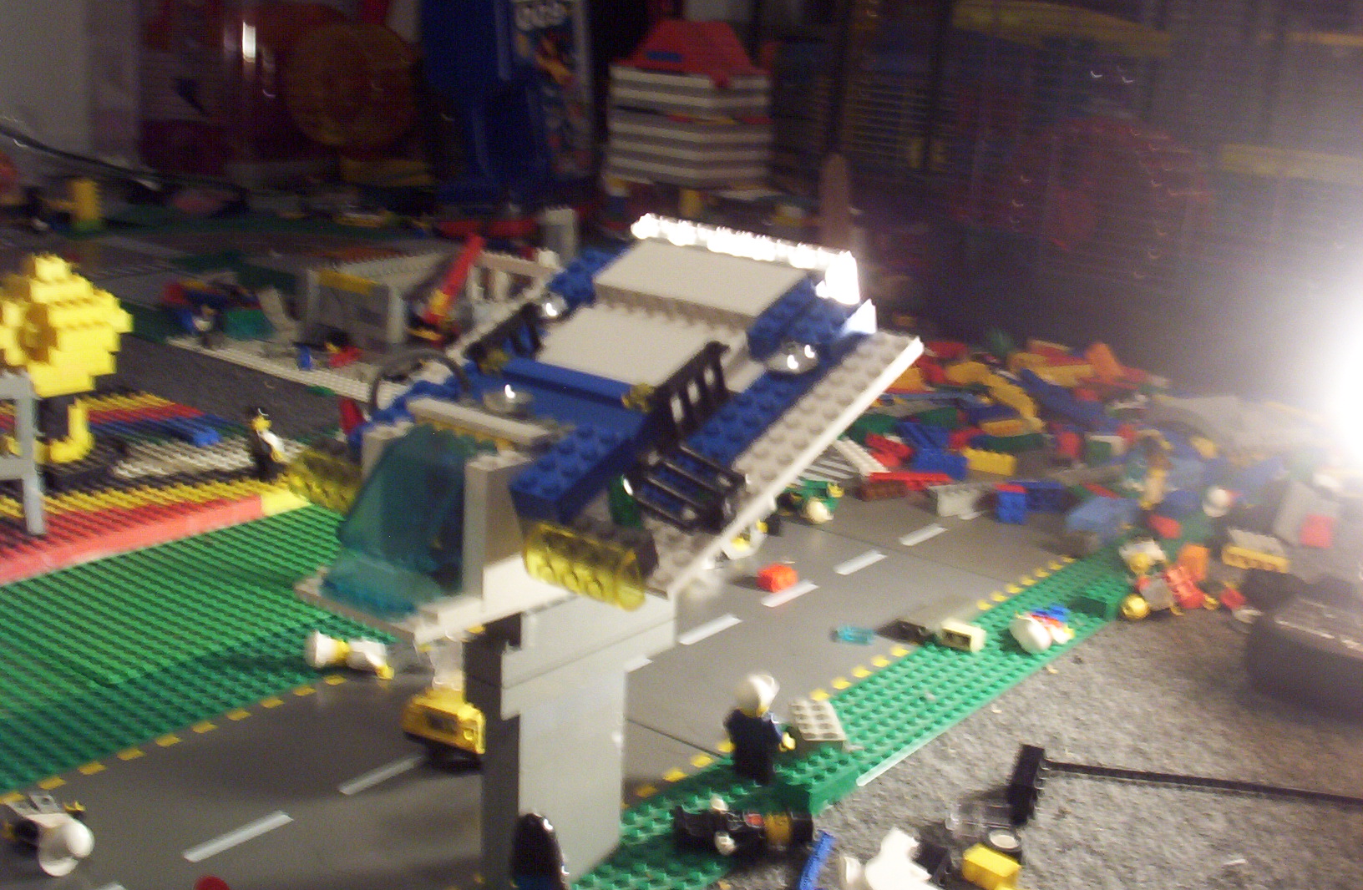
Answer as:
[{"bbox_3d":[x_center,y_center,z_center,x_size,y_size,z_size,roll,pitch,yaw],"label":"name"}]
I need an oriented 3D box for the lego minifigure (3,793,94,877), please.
[{"bbox_3d":[-0.206,0.126,0.503,0.024,0.017,0.041,-10,19,-36],"label":"lego minifigure"}]

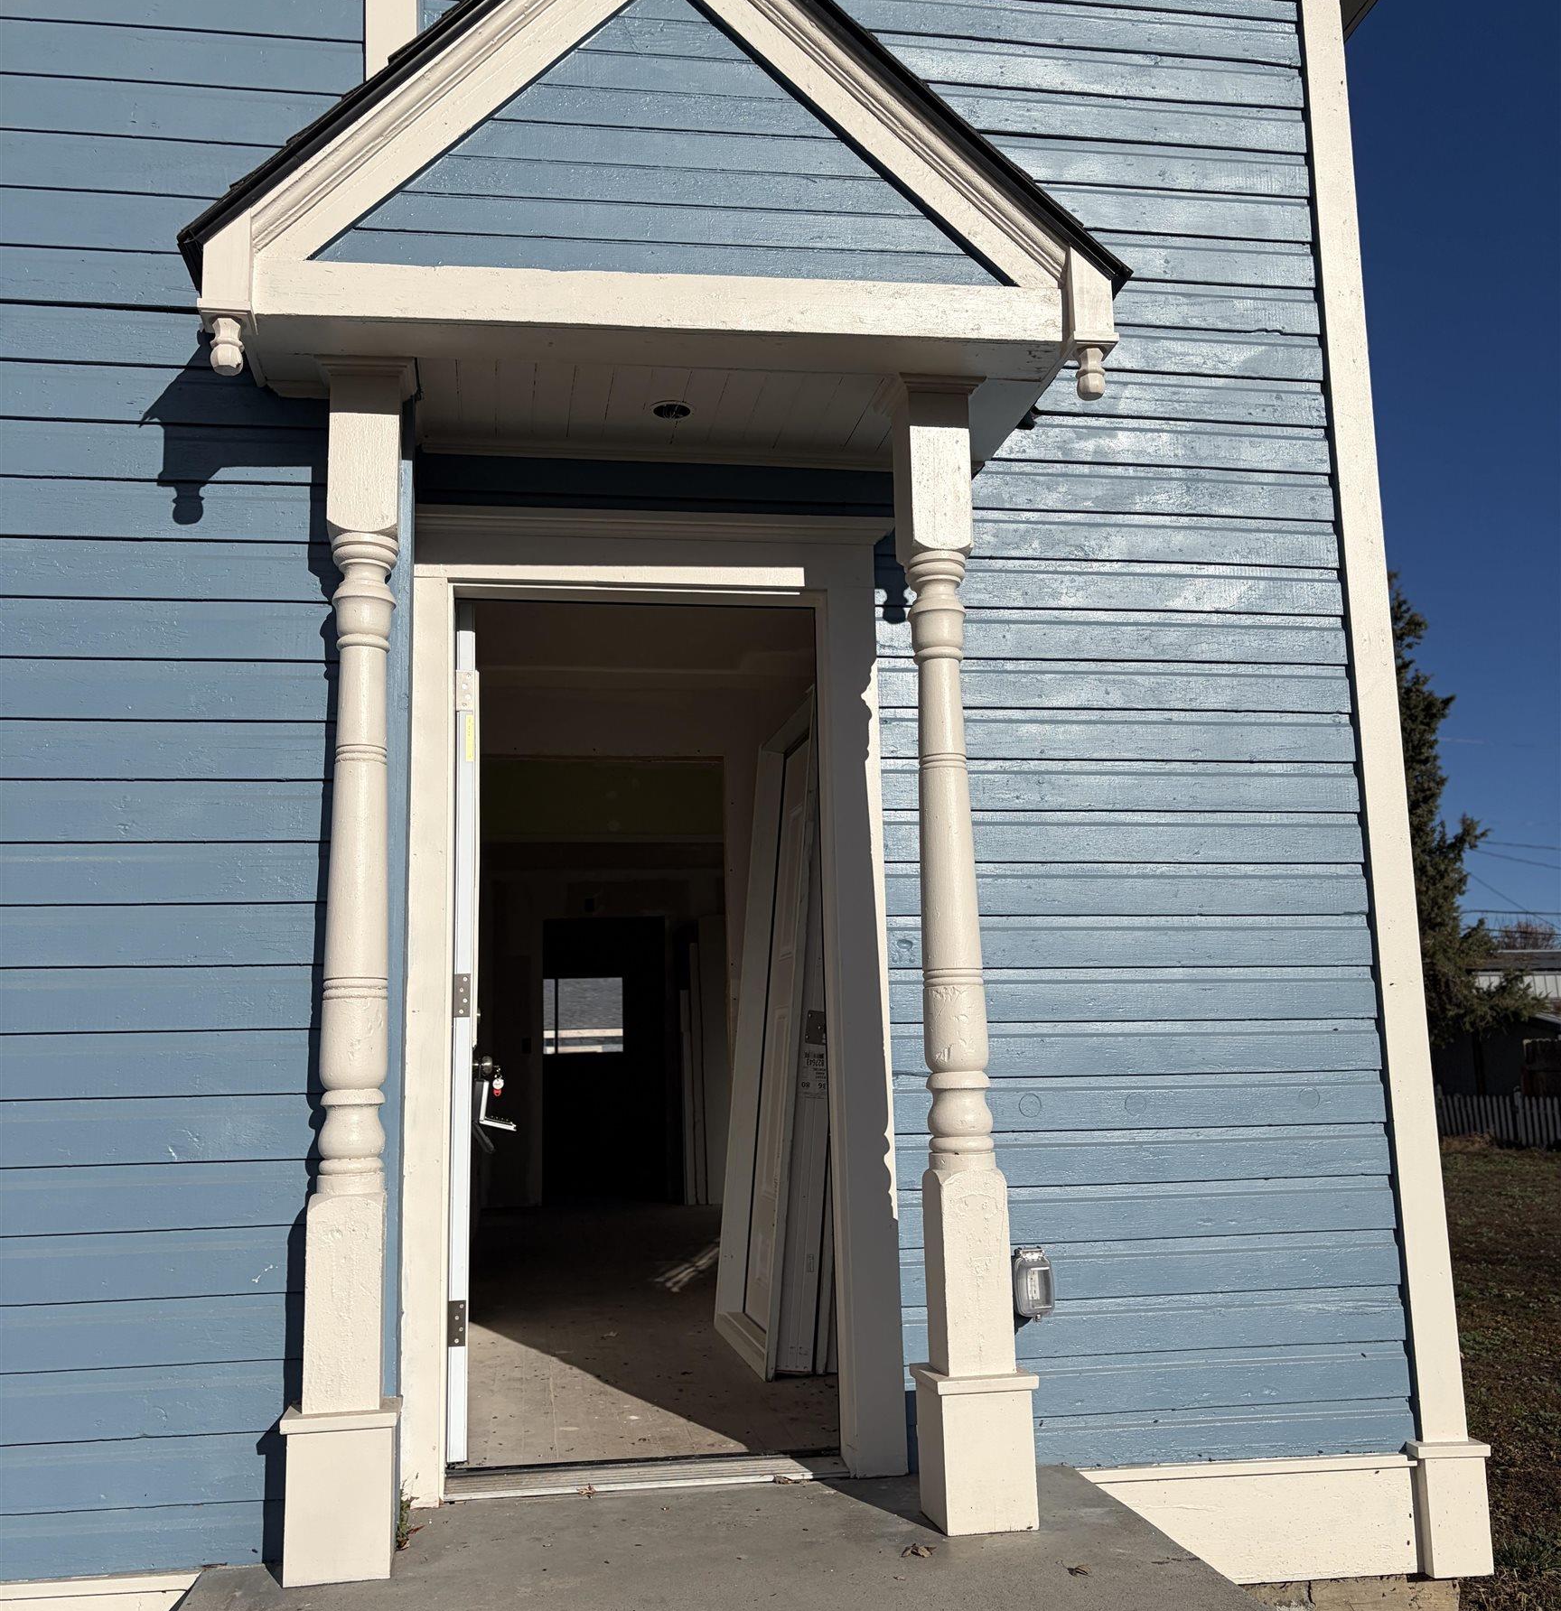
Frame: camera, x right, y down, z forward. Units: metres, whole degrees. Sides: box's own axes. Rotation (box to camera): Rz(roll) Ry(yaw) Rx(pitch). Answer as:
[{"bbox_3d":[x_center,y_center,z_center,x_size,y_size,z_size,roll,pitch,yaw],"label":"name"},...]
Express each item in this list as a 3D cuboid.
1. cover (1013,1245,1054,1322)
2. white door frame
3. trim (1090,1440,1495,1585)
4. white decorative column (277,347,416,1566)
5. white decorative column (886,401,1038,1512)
[{"bbox_3d":[0.603,1.131,3.713,0.078,0.160,0.067,0,-9,-8],"label":"cover"},{"bbox_3d":[-0.287,0.410,3.741,1.175,2.307,0.164,0,-9,-8],"label":"white door frame"},{"bbox_3d":[1.194,1.685,3.701,1.022,0.304,0.104,0,-9,-8],"label":"trim"},{"bbox_3d":[-0.868,0.260,3.210,0.214,2.456,0.201,0,-9,-8],"label":"white decorative column"},{"bbox_3d":[0.391,0.271,3.433,0.210,2.456,0.209,0,-9,-8],"label":"white decorative column"}]

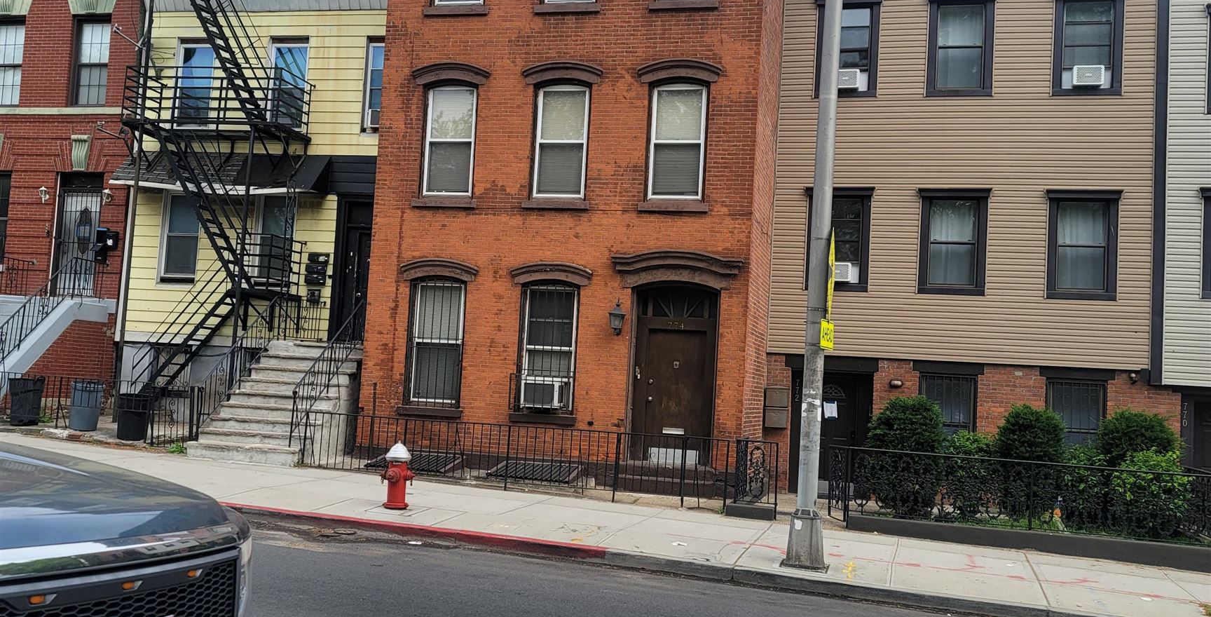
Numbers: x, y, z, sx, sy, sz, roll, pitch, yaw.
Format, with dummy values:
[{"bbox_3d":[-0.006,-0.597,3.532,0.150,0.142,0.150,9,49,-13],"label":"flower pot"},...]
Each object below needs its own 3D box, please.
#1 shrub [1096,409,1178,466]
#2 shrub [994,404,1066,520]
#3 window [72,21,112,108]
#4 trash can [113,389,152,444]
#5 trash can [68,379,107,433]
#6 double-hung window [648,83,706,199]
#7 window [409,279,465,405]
[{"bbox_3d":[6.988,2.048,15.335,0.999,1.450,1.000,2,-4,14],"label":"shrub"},{"bbox_3d":[5.644,2.067,15.509,0.881,1.592,0.920,2,-5,13],"label":"shrub"},{"bbox_3d":[-9.964,-4.768,22.687,0.814,1.774,0.140,2,-5,13],"label":"window"},{"bbox_3d":[-6.849,1.578,16.926,0.460,0.664,0.460,3,-4,0],"label":"trash can"},{"bbox_3d":[-7.687,1.431,17.238,0.480,0.700,0.480,3,-4,0],"label":"trash can"},{"bbox_3d":[1.105,-2.505,17.632,0.820,1.779,0.120,2,-5,13],"label":"double-hung window"},{"bbox_3d":[-2.637,0.519,18.121,0.915,1.972,0.150,2,-5,13],"label":"window"}]

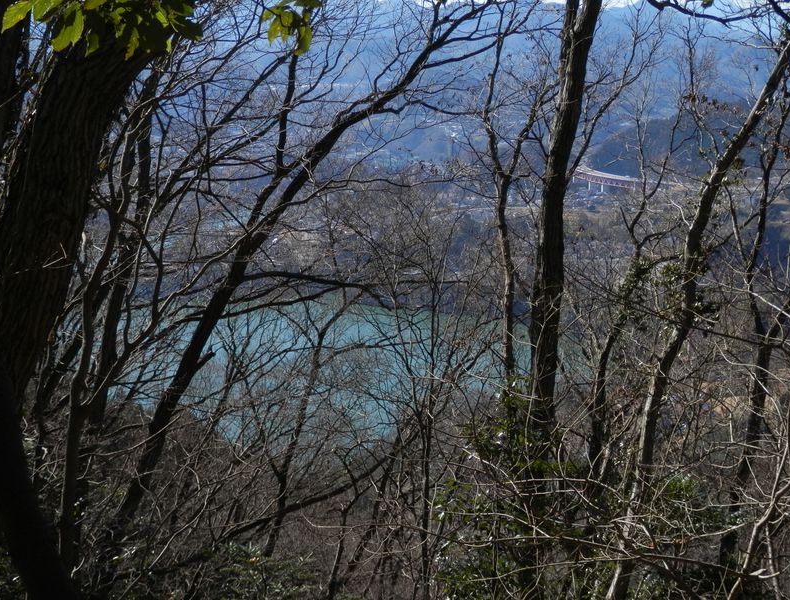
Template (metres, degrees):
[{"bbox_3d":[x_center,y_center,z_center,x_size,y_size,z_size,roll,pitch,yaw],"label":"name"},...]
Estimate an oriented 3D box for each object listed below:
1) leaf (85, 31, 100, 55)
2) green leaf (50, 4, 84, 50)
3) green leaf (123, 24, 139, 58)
[{"bbox_3d":[-0.679,-0.576,2.800,0.029,0.060,0.022,5,12,-15],"label":"leaf"},{"bbox_3d":[-0.722,-0.603,2.750,0.062,0.105,0.035,17,12,-17],"label":"green leaf"},{"bbox_3d":[-0.591,-0.580,2.800,0.029,0.077,0.022,14,12,-14],"label":"green leaf"}]

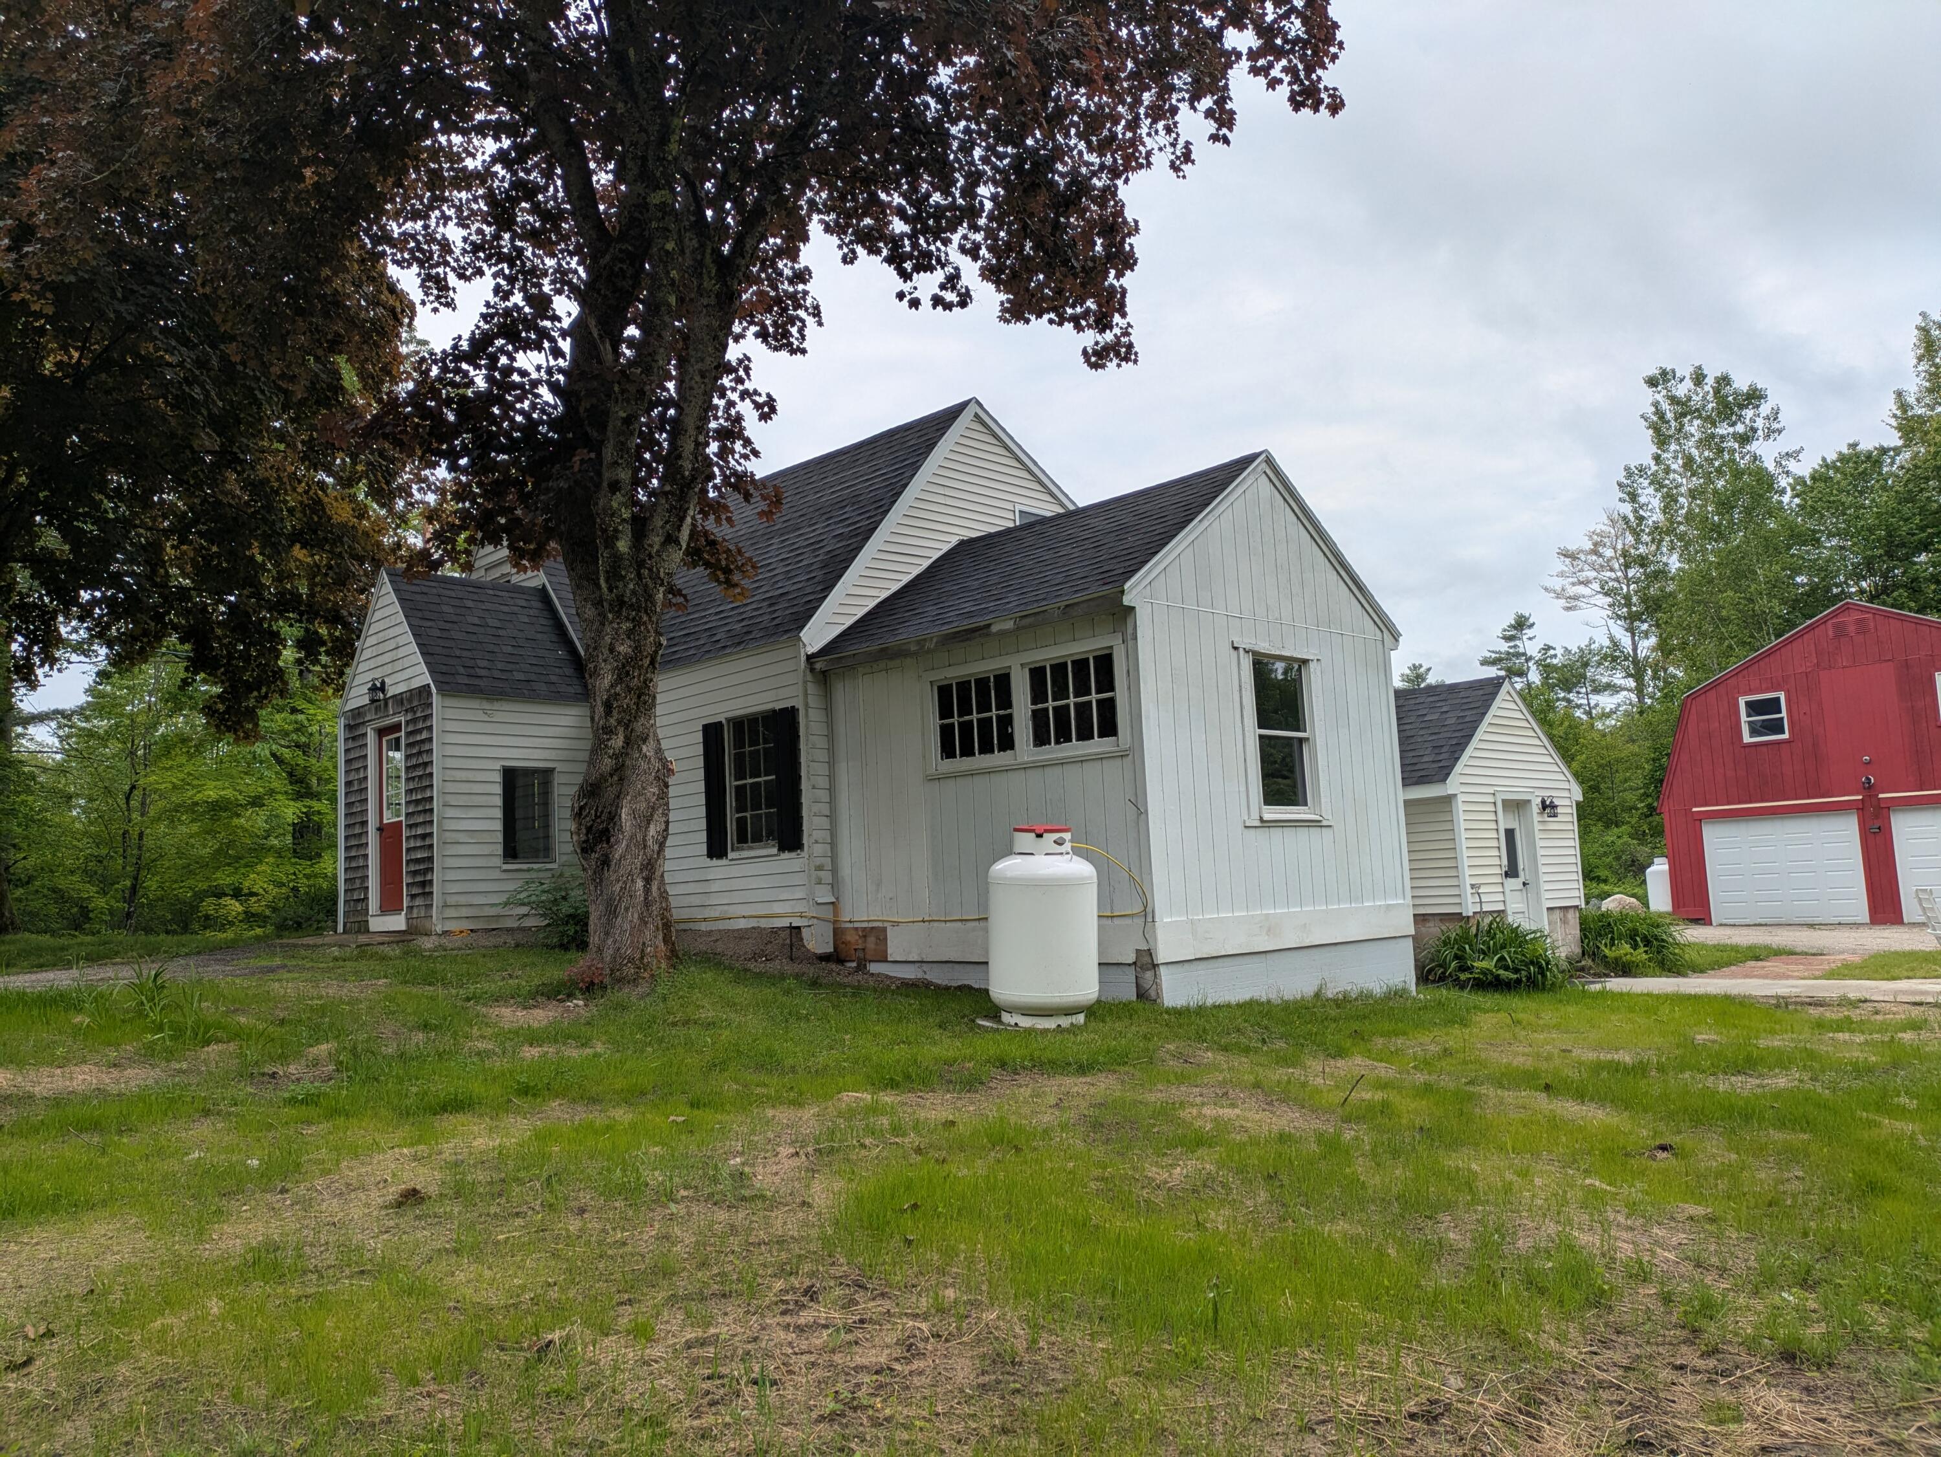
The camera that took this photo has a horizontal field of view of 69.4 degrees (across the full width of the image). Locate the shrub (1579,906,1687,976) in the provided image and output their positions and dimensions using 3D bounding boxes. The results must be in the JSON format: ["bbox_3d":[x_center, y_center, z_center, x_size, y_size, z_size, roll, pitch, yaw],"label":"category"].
[{"bbox_3d":[7.405,2.338,15.842,1.250,0.750,1.200,-5,-7,24],"label":"shrub"}]

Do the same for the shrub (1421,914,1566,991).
[{"bbox_3d":[5.118,2.160,13.785,1.350,0.680,1.200,-5,-7,20],"label":"shrub"}]

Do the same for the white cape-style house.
[{"bbox_3d":[-1.184,-0.127,16.537,12.161,6.314,9.470,-9,-9,44],"label":"white cape-style house"}]

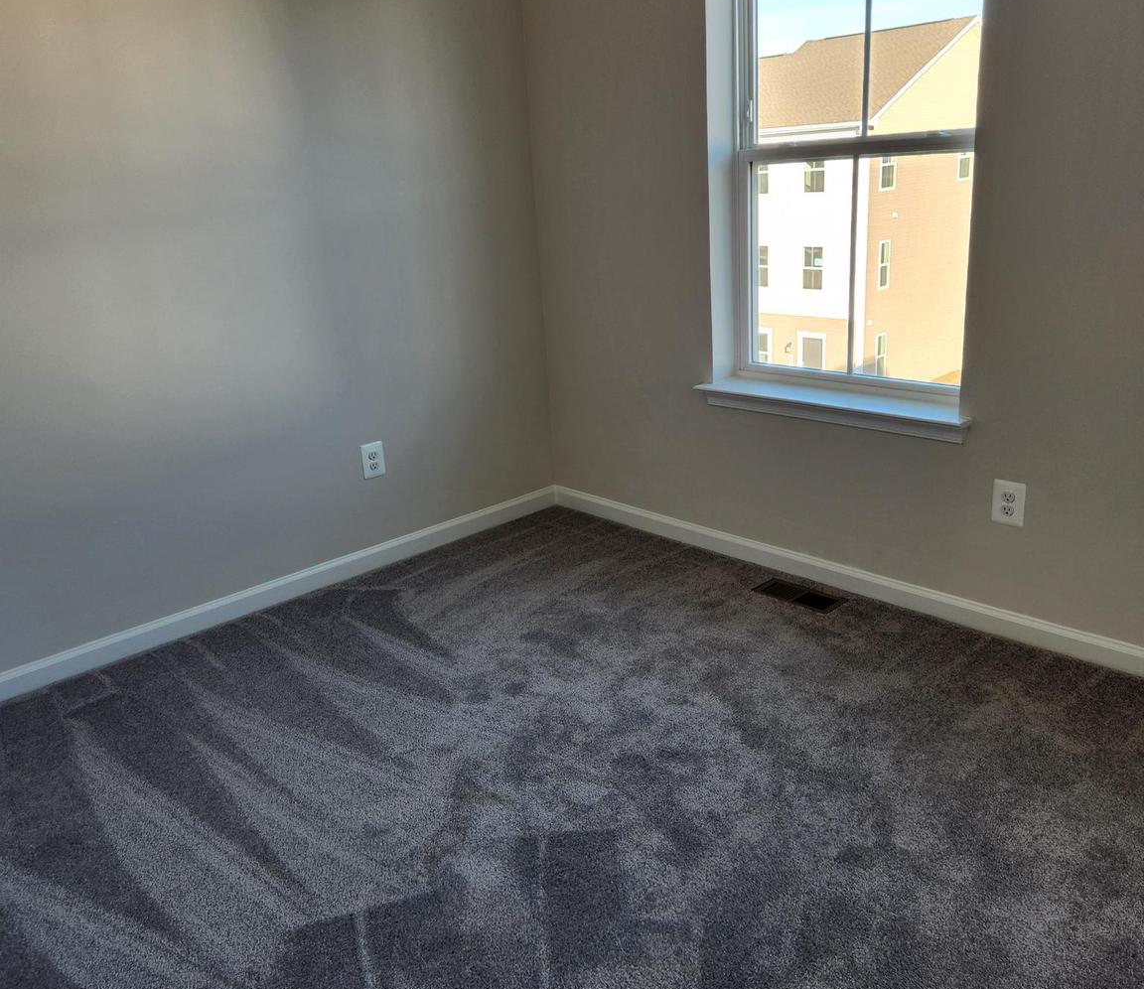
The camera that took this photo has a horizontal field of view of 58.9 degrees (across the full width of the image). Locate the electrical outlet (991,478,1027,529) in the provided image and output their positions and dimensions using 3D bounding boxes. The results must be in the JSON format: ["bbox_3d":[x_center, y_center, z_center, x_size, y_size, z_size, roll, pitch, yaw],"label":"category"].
[{"bbox_3d":[1.232,0.026,2.860,0.010,0.126,0.087,-20,24,-39],"label":"electrical outlet"}]

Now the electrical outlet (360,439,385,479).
[{"bbox_3d":[-0.720,-0.122,3.692,0.087,0.126,0.010,-20,24,-39],"label":"electrical outlet"}]

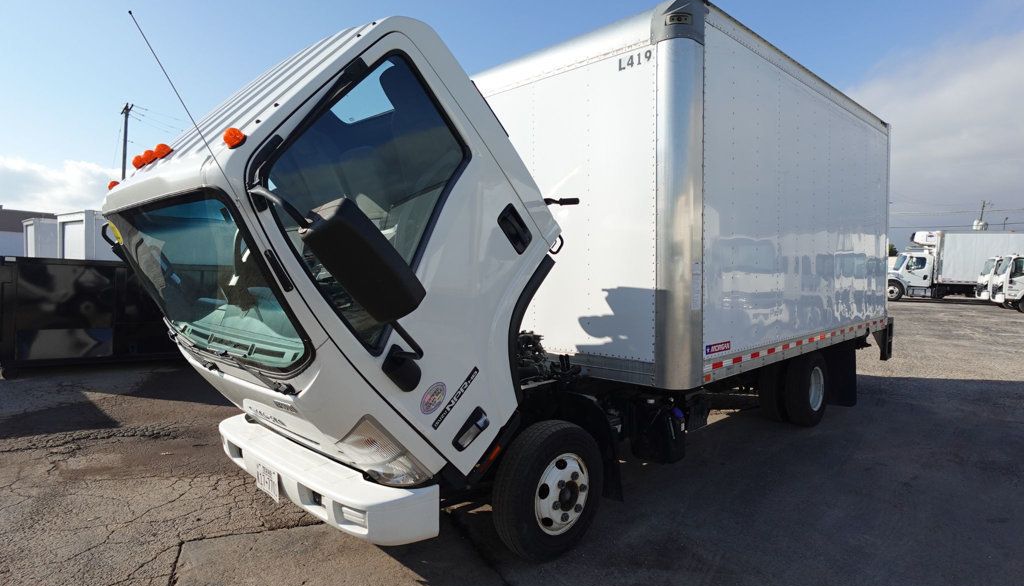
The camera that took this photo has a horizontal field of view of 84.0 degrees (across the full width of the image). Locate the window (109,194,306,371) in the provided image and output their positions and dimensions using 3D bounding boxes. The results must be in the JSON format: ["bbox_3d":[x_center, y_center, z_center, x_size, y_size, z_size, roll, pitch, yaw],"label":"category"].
[{"bbox_3d":[-1.525,-0.047,2.663,1.860,0.790,0.130,2,27,46],"label":"window"}]

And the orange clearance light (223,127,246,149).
[{"bbox_3d":[-1.019,-0.572,2.078,0.080,0.055,0.090,2,47,46],"label":"orange clearance light"}]

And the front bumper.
[{"bbox_3d":[-1.116,0.953,3.097,0.350,0.270,1.960,-3,3,-44],"label":"front bumper"}]

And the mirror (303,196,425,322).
[{"bbox_3d":[-0.508,-0.102,1.984,0.180,0.440,0.125,-16,36,29],"label":"mirror"}]

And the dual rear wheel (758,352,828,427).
[{"bbox_3d":[2.908,0.956,5.860,0.765,0.765,0.480,-3,3,-44],"label":"dual rear wheel"}]

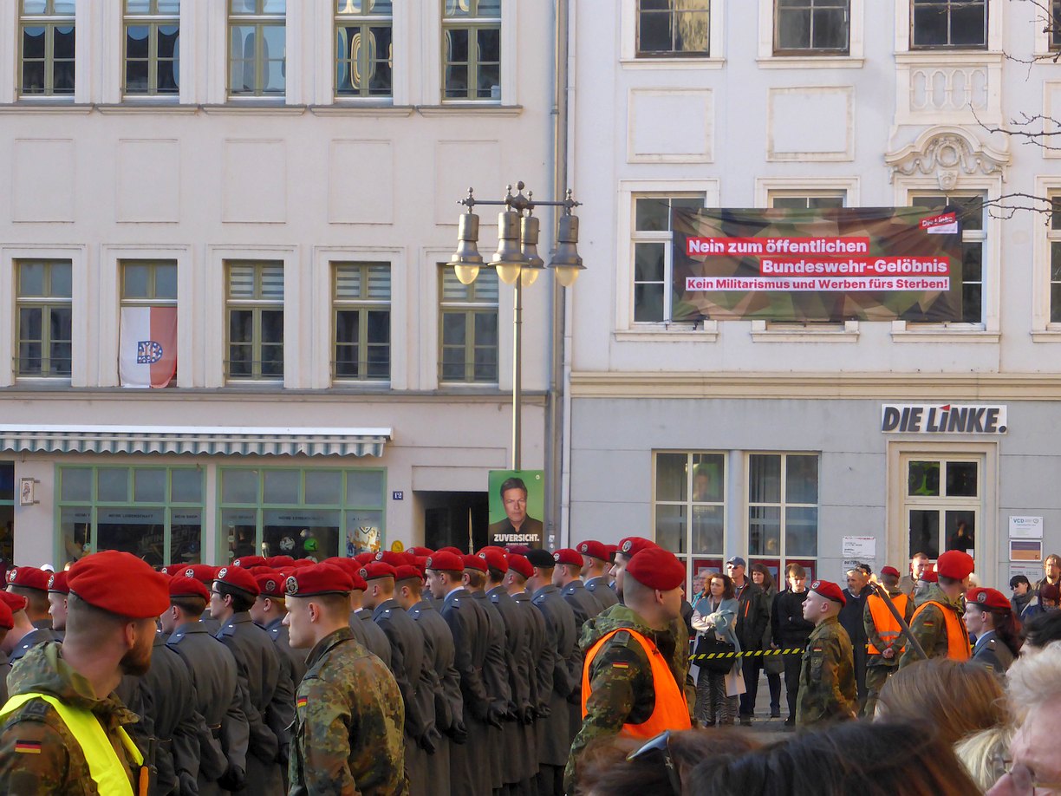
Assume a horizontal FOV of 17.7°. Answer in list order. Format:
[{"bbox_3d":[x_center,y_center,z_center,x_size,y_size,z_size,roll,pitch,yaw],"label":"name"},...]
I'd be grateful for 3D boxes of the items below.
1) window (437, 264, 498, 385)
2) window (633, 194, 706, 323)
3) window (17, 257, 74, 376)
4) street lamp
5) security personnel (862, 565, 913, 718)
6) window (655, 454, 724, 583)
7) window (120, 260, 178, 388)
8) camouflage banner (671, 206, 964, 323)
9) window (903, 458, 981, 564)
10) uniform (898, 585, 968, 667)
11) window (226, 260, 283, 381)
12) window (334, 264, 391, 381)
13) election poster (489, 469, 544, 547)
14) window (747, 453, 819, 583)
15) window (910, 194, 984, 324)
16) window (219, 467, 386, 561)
[{"bbox_3d":[-0.843,-0.997,46.300,0.790,1.610,0.150,1,-1,5],"label":"window"},{"bbox_3d":[1.885,-1.885,46.098,1.018,1.765,0.150,0,-2,10],"label":"window"},{"bbox_3d":[-6.710,-1.105,46.900,0.770,1.630,0.150,1,-1,5],"label":"window"},{"bbox_3d":[-0.148,0.589,36.400,1.500,5.800,1.500,0,-1,13],"label":"street lamp"},{"bbox_3d":[3.723,2.621,35.600,0.560,1.724,0.380,1,-2,5],"label":"security personnel"},{"bbox_3d":[2.153,1.752,45.993,0.973,2.084,0.150,0,-2,10],"label":"window"},{"bbox_3d":[-5.241,-1.017,46.700,0.790,1.730,0.150,1,-1,5],"label":"window"},{"bbox_3d":[3.840,-1.780,45.503,3.891,1.556,0.100,0,-2,10],"label":"camouflage banner"},{"bbox_3d":[5.500,1.475,45.400,0.990,1.420,0.140,0,-1,9],"label":"window"},{"bbox_3d":[2.263,1.827,19.000,0.400,1.580,0.550,1,-1,-10],"label":"uniform"},{"bbox_3d":[-3.782,-1.065,46.683,0.804,1.667,0.150,1,-2,4],"label":"window"},{"bbox_3d":[-2.302,-1.038,46.574,0.800,1.663,0.150,1,-2,4],"label":"window"},{"bbox_3d":[-0.154,1.195,36.600,0.600,0.845,0.030,1,-2,-2],"label":"election poster"},{"bbox_3d":[3.400,1.755,45.778,0.958,2.075,0.150,0,-2,10],"label":"window"},{"bbox_3d":[5.577,-1.847,45.460,1.013,1.763,0.150,0,-2,10],"label":"window"},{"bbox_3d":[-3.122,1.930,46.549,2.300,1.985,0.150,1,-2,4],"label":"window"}]

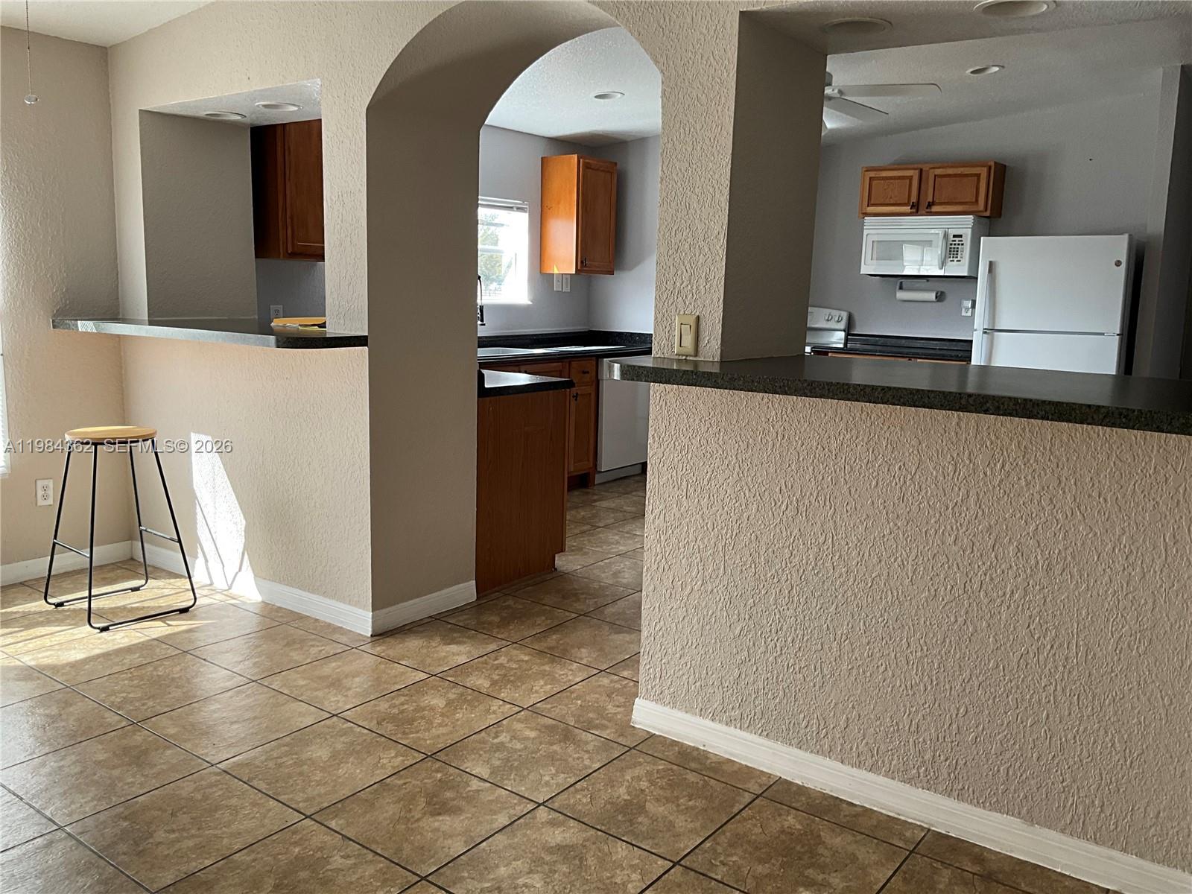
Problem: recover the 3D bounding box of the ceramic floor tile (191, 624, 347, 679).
[{"bbox_3d":[-1.193,0.749,3.675,0.416,0.010,0.416,9,12,36],"label":"ceramic floor tile"}]

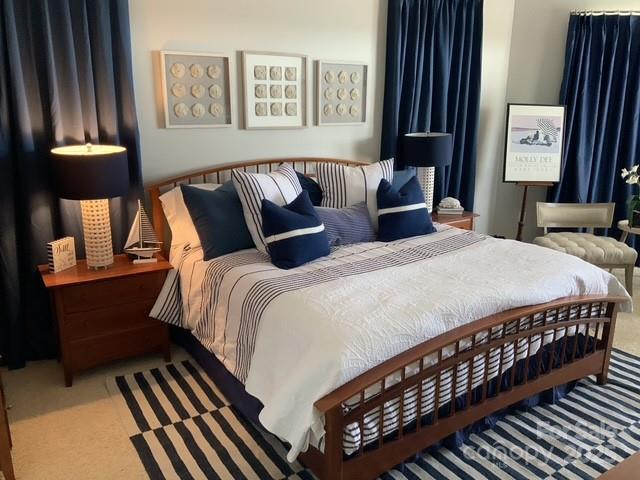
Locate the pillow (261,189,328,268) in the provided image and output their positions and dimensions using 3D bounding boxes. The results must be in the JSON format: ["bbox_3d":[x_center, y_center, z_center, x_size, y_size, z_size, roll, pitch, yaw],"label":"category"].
[{"bbox_3d":[-0.149,-0.083,3.438,0.430,0.440,0.170,-10,-7,-34],"label":"pillow"}]

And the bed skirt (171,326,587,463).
[{"bbox_3d":[0.284,0.612,3.610,1.940,0.370,2.100,-9,16,-31],"label":"bed skirt"}]

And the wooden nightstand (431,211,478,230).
[{"bbox_3d":[1.042,0.115,4.957,0.720,0.661,0.432,-9,17,-32],"label":"wooden nightstand"}]

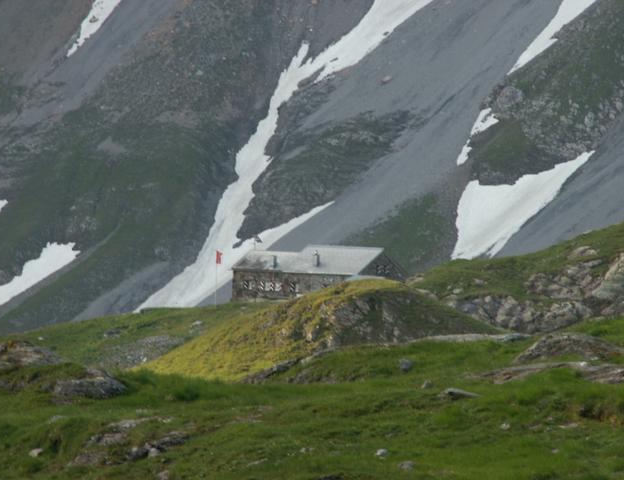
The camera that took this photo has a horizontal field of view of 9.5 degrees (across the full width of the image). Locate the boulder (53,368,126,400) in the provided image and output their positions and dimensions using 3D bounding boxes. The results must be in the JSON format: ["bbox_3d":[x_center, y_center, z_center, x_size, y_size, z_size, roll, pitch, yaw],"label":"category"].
[{"bbox_3d":[-10.671,6.930,180.000,3.500,1.500,2.400,2,1,0],"label":"boulder"}]

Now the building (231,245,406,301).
[{"bbox_3d":[0.939,4.383,470.000,20.000,7.300,10.000,2,1,37],"label":"building"}]

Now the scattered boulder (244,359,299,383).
[{"bbox_3d":[-2.211,7.007,200.000,2.900,1.350,2.000,2,1,0],"label":"scattered boulder"}]

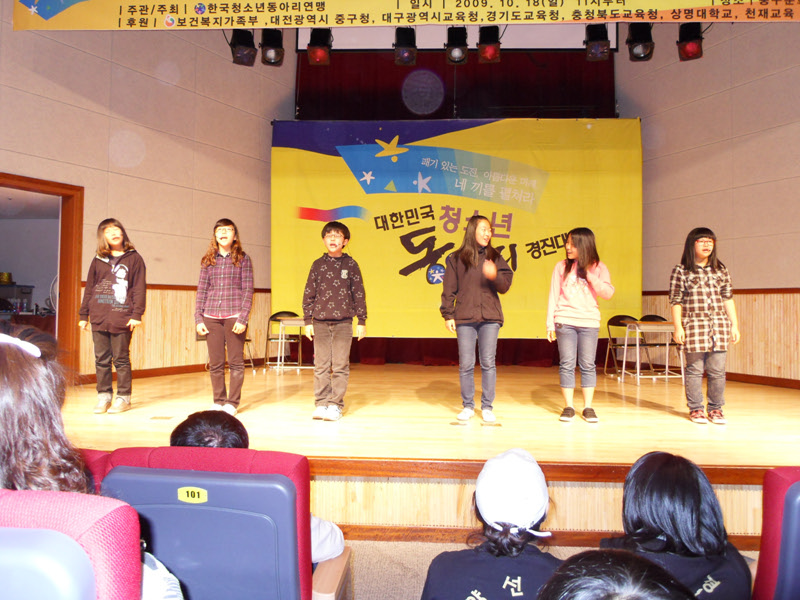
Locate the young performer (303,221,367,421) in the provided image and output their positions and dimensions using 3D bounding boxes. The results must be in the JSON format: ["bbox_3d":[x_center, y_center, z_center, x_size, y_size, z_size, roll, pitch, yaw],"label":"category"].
[{"bbox_3d":[-0.493,0.151,4.996,0.468,1.515,0.310,1,-1,-1],"label":"young performer"}]

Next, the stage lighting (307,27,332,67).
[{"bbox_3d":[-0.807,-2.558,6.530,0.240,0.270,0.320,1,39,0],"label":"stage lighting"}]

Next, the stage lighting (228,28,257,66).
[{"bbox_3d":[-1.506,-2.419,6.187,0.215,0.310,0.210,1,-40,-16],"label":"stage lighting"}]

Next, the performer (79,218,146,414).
[{"bbox_3d":[-2.302,0.117,5.217,0.520,1.550,0.310,1,-1,-10],"label":"performer"}]

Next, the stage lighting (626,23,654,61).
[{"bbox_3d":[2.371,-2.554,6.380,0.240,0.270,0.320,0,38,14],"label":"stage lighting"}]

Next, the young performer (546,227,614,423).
[{"bbox_3d":[1.445,0.180,5.180,0.520,1.520,0.320,0,0,12],"label":"young performer"}]

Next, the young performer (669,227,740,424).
[{"bbox_3d":[2.390,0.194,5.080,0.500,1.510,0.280,0,0,8],"label":"young performer"}]

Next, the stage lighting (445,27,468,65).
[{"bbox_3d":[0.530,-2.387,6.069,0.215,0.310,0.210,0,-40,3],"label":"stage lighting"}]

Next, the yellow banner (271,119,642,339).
[{"bbox_3d":[0.739,-0.988,8.900,5.068,2.975,0.040,1,-1,3],"label":"yellow banner"}]

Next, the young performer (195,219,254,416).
[{"bbox_3d":[-1.389,0.127,5.157,0.445,1.547,0.300,1,-1,-7],"label":"young performer"}]

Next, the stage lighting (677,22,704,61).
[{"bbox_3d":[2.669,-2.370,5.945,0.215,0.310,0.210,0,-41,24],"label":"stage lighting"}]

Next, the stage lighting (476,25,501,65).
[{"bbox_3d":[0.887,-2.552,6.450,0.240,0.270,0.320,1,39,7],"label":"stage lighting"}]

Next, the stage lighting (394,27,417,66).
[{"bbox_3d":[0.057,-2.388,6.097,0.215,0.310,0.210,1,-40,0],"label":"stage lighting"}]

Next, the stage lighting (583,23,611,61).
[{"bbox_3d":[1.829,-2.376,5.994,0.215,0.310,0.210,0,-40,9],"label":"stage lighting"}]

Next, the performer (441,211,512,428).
[{"bbox_3d":[0.606,0.131,5.032,0.532,1.578,0.350,1,-1,-5],"label":"performer"}]

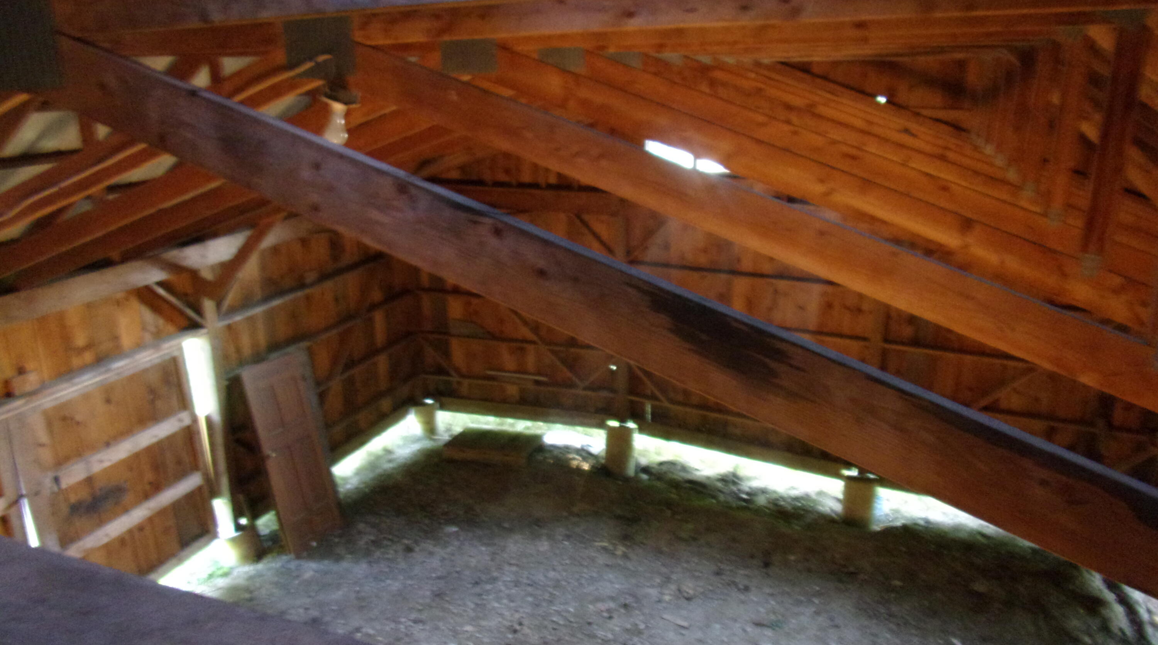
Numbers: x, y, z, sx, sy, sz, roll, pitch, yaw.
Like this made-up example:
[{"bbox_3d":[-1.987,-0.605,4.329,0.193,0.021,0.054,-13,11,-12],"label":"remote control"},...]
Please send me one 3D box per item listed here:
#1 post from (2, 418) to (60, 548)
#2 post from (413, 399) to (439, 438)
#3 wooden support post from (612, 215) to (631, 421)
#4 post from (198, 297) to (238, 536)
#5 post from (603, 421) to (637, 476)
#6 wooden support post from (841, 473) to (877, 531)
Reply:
[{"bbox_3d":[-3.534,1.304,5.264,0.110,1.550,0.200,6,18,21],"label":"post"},{"bbox_3d":[-1.838,1.151,9.686,0.310,0.353,0.310,0,17,0],"label":"post"},{"bbox_3d":[0.452,-0.010,8.465,0.145,2.257,0.145,6,18,21],"label":"wooden support post"},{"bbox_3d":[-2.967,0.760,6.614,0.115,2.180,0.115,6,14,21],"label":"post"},{"bbox_3d":[0.454,1.369,8.897,0.330,0.570,0.330,0,17,0],"label":"post"},{"bbox_3d":[2.752,1.739,7.942,0.320,0.475,0.320,6,18,21],"label":"wooden support post"}]

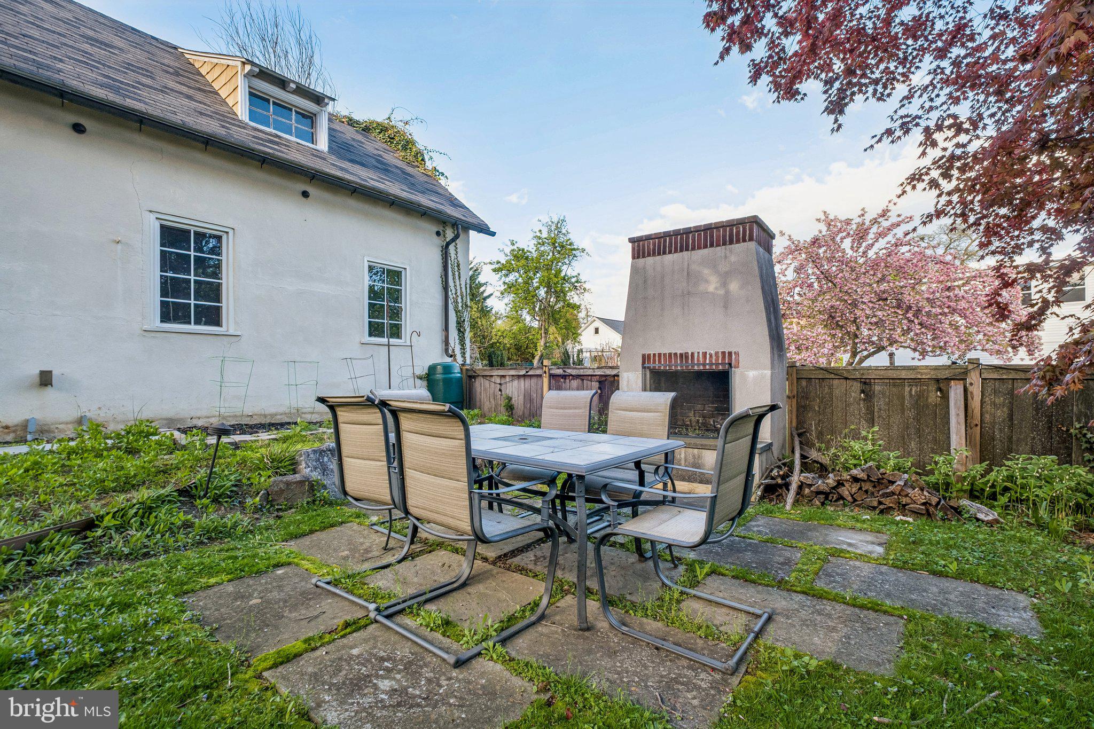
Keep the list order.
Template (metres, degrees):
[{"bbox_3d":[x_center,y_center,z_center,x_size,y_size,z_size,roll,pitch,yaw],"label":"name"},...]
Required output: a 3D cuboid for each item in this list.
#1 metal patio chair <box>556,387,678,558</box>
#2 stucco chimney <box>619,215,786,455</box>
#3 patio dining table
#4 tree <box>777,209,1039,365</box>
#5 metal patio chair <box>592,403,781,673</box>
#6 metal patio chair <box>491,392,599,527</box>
[{"bbox_3d":[0.530,0.691,3.307,0.609,1.000,0.680,-1,-1,39],"label":"metal patio chair"},{"bbox_3d":[1.574,-0.114,5.355,1.722,2.730,1.134,-1,-1,39],"label":"stucco chimney"},{"bbox_3d":[-0.147,0.829,3.012,1.685,0.726,1.056,-1,-1,39],"label":"patio dining table"},{"bbox_3d":[7.350,-1.050,10.500,5.100,4.700,4.900,-1,-1,35],"label":"tree"},{"bbox_3d":[0.656,0.680,2.263,0.680,1.000,0.609,-1,-1,35],"label":"metal patio chair"},{"bbox_3d":[0.027,0.697,3.774,0.609,1.000,0.680,-1,-1,39],"label":"metal patio chair"}]

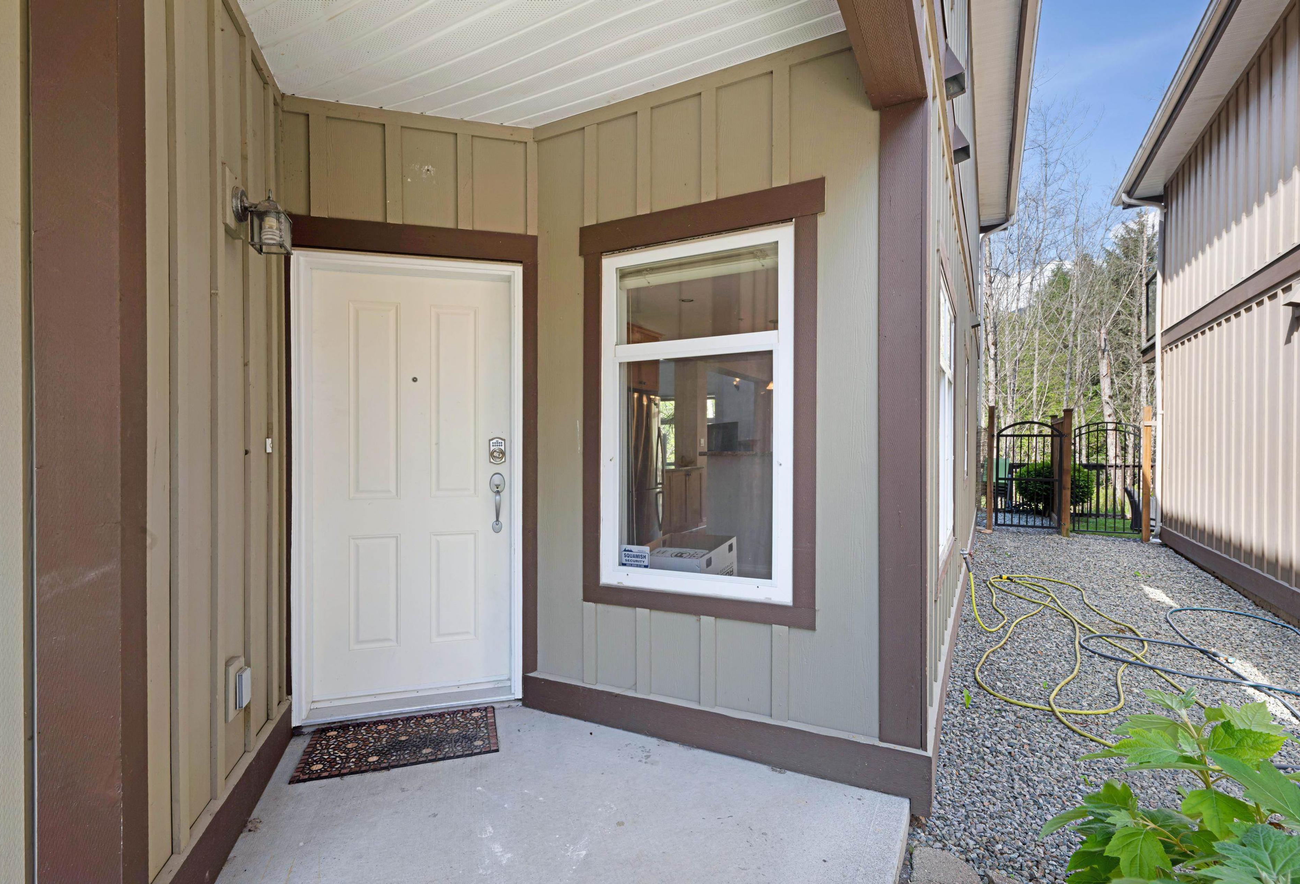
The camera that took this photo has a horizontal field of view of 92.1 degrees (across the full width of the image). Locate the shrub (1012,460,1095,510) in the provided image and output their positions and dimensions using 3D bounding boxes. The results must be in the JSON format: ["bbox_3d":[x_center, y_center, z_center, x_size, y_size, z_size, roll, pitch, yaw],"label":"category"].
[{"bbox_3d":[7.669,0.847,11.900,1.300,1.000,1.200,0,0,28],"label":"shrub"}]

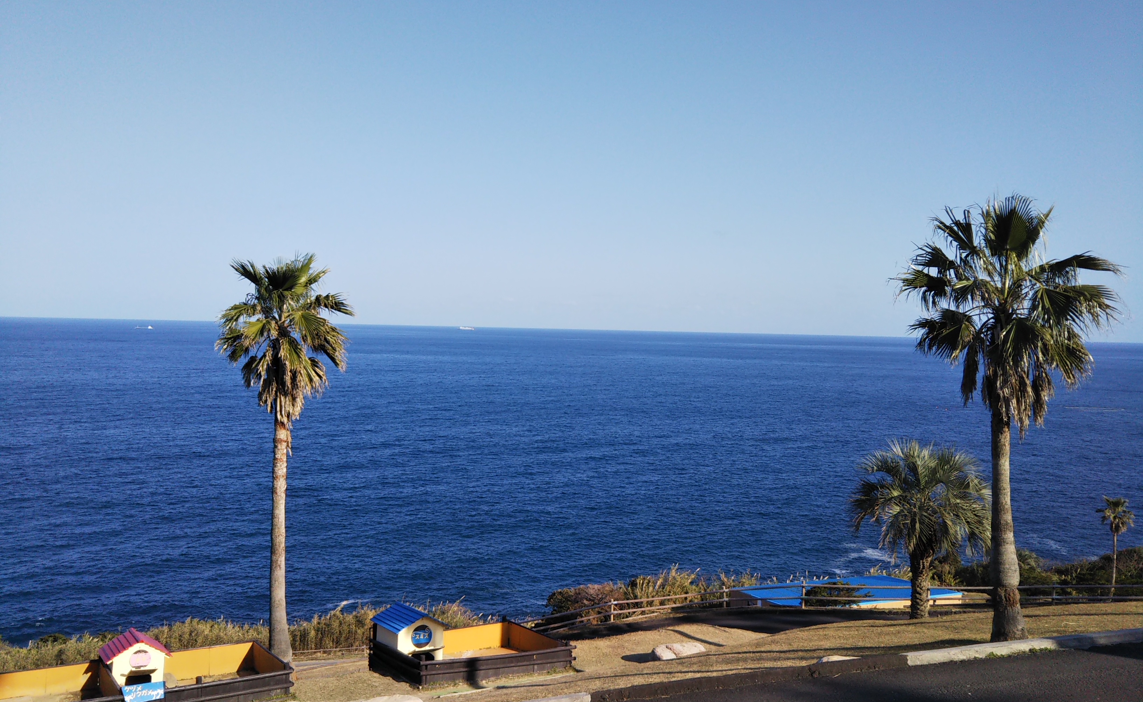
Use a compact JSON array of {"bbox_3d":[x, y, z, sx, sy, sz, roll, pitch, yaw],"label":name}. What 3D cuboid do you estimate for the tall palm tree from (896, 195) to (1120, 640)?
[{"bbox_3d":[9.630,1.487,21.847,4.695,9.844,4.695,1,2,0],"label":"tall palm tree"}]

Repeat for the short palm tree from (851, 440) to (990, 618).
[{"bbox_3d":[9.211,4.706,26.134,3.587,4.734,3.587,1,2,0],"label":"short palm tree"}]

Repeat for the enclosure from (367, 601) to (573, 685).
[{"bbox_3d":[-2.168,6.158,21.471,3.450,1.150,2.300,0,2,-32],"label":"enclosure"}]

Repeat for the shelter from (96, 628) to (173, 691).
[{"bbox_3d":[-8.405,6.013,19.130,1.150,1.120,1.000,0,2,-31],"label":"shelter"}]

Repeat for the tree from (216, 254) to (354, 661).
[{"bbox_3d":[-6.097,2.293,21.068,2.855,8.688,2.855,1,2,0],"label":"tree"}]

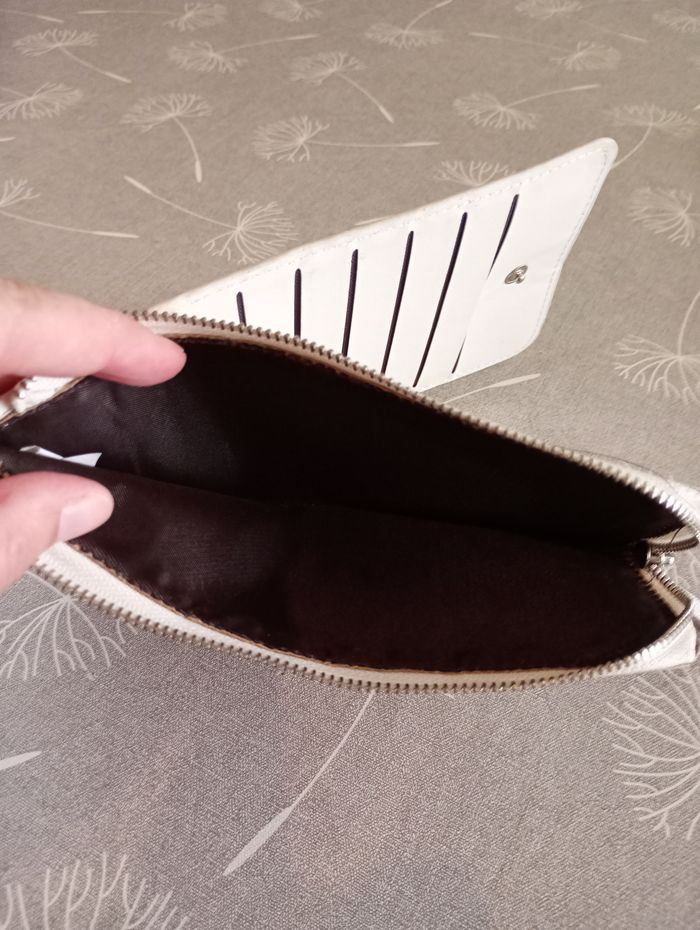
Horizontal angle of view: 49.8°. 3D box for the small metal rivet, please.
[{"bbox_3d":[0.054,-0.059,0.241,0.009,0.009,0.003,-23,70,-14],"label":"small metal rivet"}]

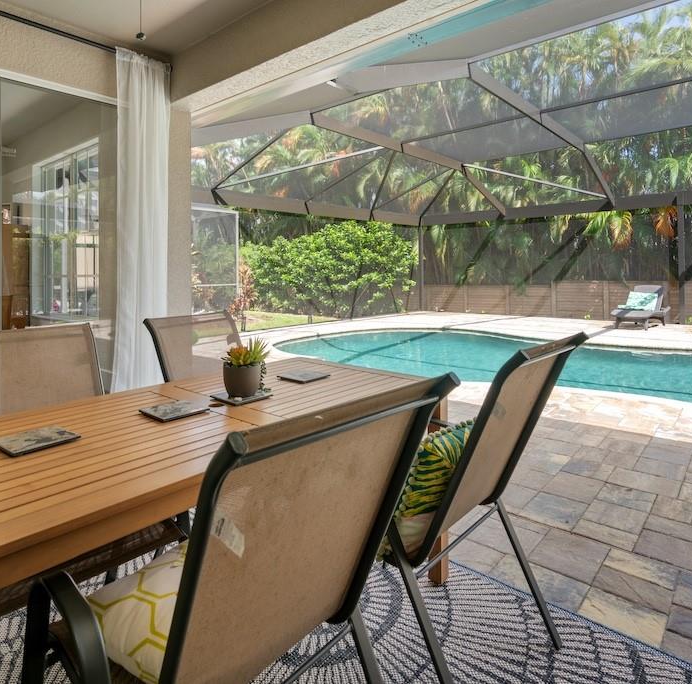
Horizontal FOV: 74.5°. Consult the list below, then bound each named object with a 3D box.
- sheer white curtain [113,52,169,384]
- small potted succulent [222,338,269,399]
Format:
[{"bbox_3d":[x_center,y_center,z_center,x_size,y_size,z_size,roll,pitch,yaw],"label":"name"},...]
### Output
[{"bbox_3d":[-1.610,-0.866,3.600,0.140,2.760,0.460,6,8,43],"label":"sheer white curtain"},{"bbox_3d":[-0.363,0.093,1.660,0.160,0.205,0.150,0,6,0],"label":"small potted succulent"}]

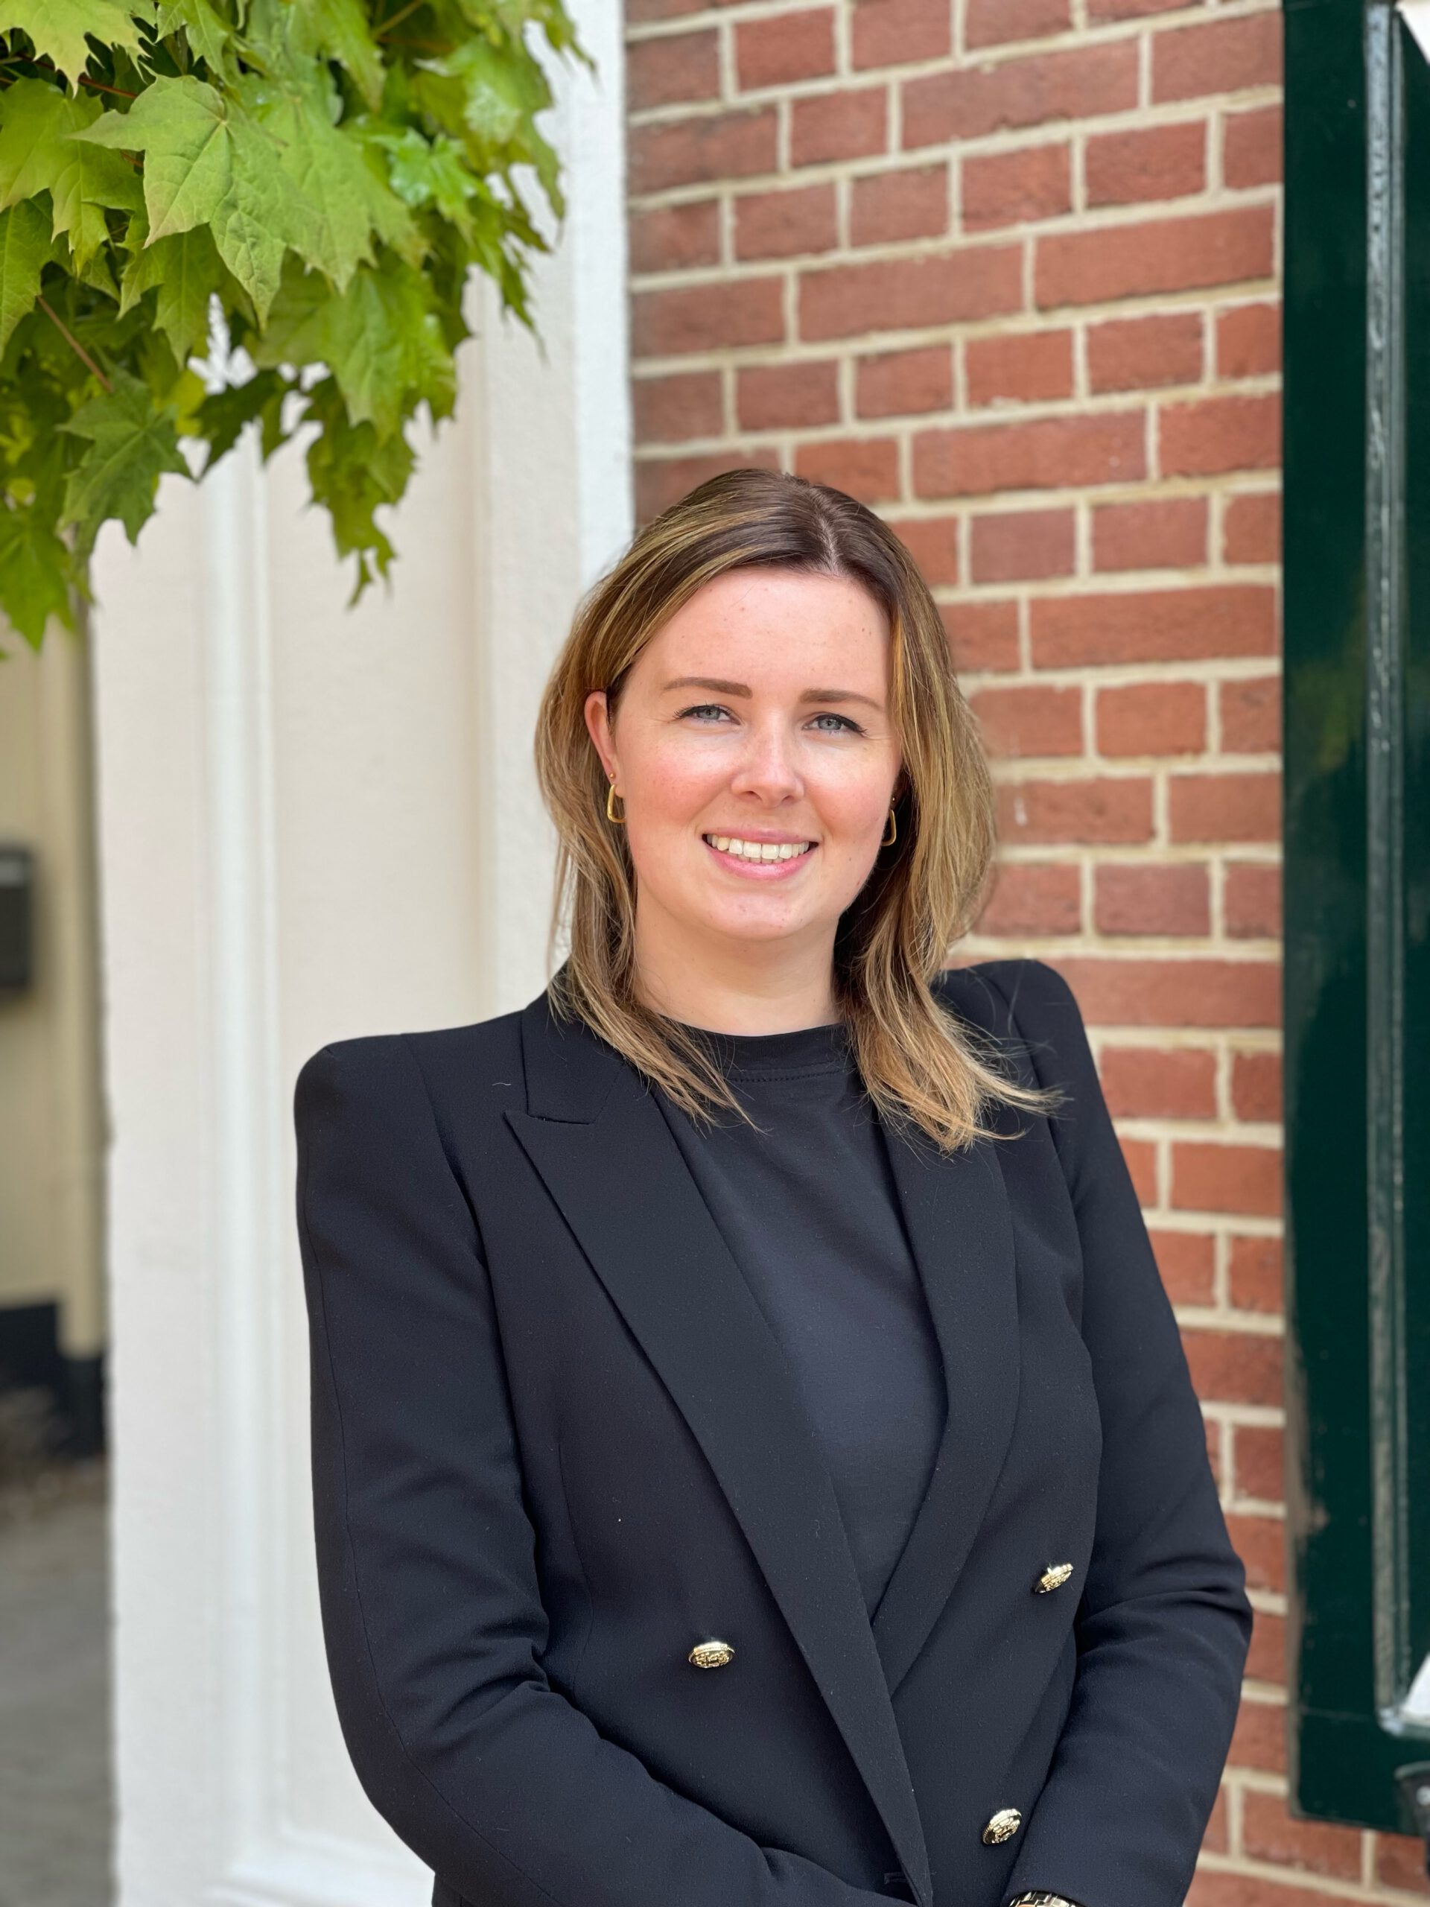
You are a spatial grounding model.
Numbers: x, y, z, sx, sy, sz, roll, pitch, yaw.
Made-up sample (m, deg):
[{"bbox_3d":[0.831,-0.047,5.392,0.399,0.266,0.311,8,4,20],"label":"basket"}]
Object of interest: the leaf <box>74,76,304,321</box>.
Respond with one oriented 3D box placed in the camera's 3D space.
[{"bbox_3d":[-0.273,-0.392,1.830,0.118,0.128,0.050,-1,-21,8],"label":"leaf"}]

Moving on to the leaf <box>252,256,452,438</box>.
[{"bbox_3d":[-0.199,-0.332,1.930,0.108,0.105,0.050,-1,-19,5],"label":"leaf"}]

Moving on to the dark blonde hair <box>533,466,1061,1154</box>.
[{"bbox_3d":[0.037,-0.075,1.830,0.260,0.350,0.250,-1,1,-10],"label":"dark blonde hair"}]

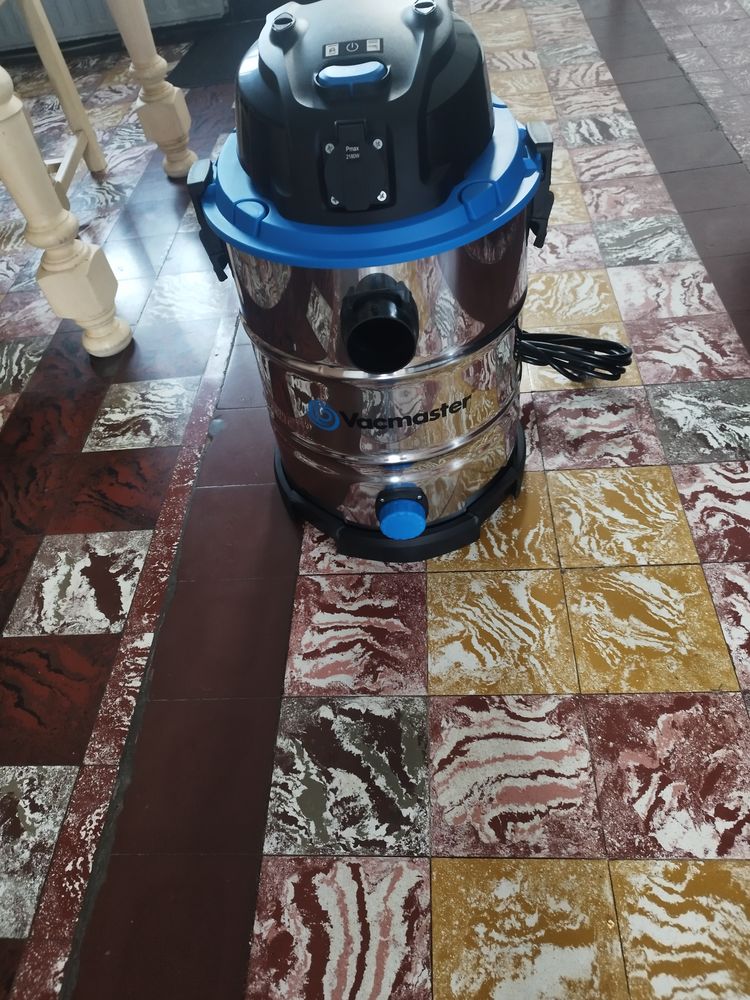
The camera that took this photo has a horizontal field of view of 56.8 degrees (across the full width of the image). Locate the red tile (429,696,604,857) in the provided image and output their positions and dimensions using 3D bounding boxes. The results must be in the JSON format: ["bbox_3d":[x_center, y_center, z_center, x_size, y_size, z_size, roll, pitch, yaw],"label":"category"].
[{"bbox_3d":[0.170,0.342,0.869,0.202,0.015,0.199,-3,50,7],"label":"red tile"}]

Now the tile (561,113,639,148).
[{"bbox_3d":[0.642,-1.050,1.980,0.200,0.012,0.200,-2,49,7],"label":"tile"}]

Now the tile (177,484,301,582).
[{"bbox_3d":[-0.213,0.053,1.168,0.200,0.012,0.200,-2,49,7],"label":"tile"}]

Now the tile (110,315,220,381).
[{"bbox_3d":[-0.454,-0.326,1.530,0.198,0.015,0.203,-3,50,7],"label":"tile"}]

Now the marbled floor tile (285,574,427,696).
[{"bbox_3d":[-0.018,0.166,0.856,0.168,0.015,0.168,-2,49,7],"label":"marbled floor tile"}]

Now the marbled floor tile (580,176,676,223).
[{"bbox_3d":[0.624,-0.742,1.718,0.202,0.015,0.199,-3,50,7],"label":"marbled floor tile"}]

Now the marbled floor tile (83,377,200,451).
[{"bbox_3d":[-0.462,-0.170,1.399,0.198,0.015,0.201,-3,50,7],"label":"marbled floor tile"}]

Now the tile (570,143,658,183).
[{"bbox_3d":[0.634,-0.897,1.851,0.200,0.012,0.200,-2,49,7],"label":"tile"}]

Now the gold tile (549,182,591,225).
[{"bbox_3d":[0.424,-0.733,1.741,0.202,0.015,0.199,-3,50,7],"label":"gold tile"}]

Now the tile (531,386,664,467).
[{"bbox_3d":[0.391,-0.126,1.229,0.200,0.012,0.200,-2,49,7],"label":"tile"}]

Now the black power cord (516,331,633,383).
[{"bbox_3d":[0.309,-0.231,1.100,0.189,0.050,0.084,7,51,14],"label":"black power cord"}]

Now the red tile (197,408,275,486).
[{"bbox_3d":[-0.174,-0.083,1.092,0.175,0.015,0.168,-2,49,7],"label":"red tile"}]

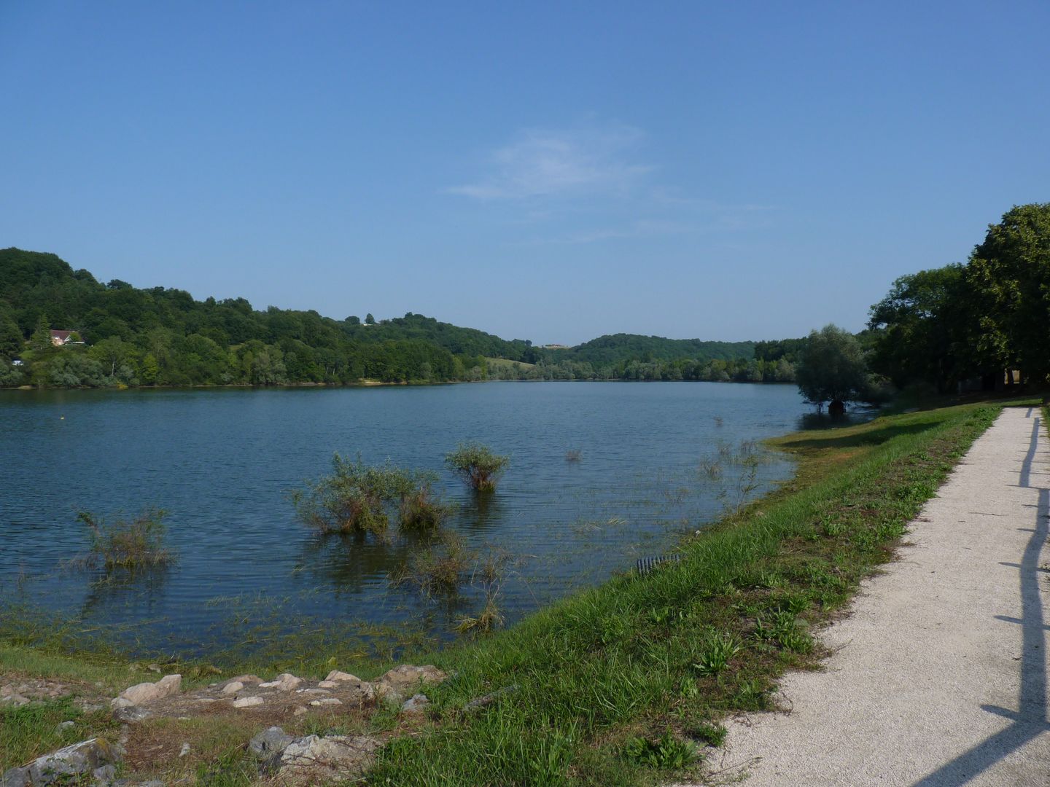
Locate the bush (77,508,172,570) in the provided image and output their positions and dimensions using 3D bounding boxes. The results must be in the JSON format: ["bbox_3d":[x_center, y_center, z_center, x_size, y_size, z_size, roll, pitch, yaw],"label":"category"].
[{"bbox_3d":[-6.001,2.137,12.255,1.270,0.800,1.100,-1,1,-26],"label":"bush"}]

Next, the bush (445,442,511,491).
[{"bbox_3d":[-1.167,1.774,20.249,1.550,1.180,1.450,0,1,0],"label":"bush"}]

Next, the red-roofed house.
[{"bbox_3d":[-157.051,-18.650,280.000,11.500,6.300,9.000,-1,1,-34],"label":"red-roofed house"}]

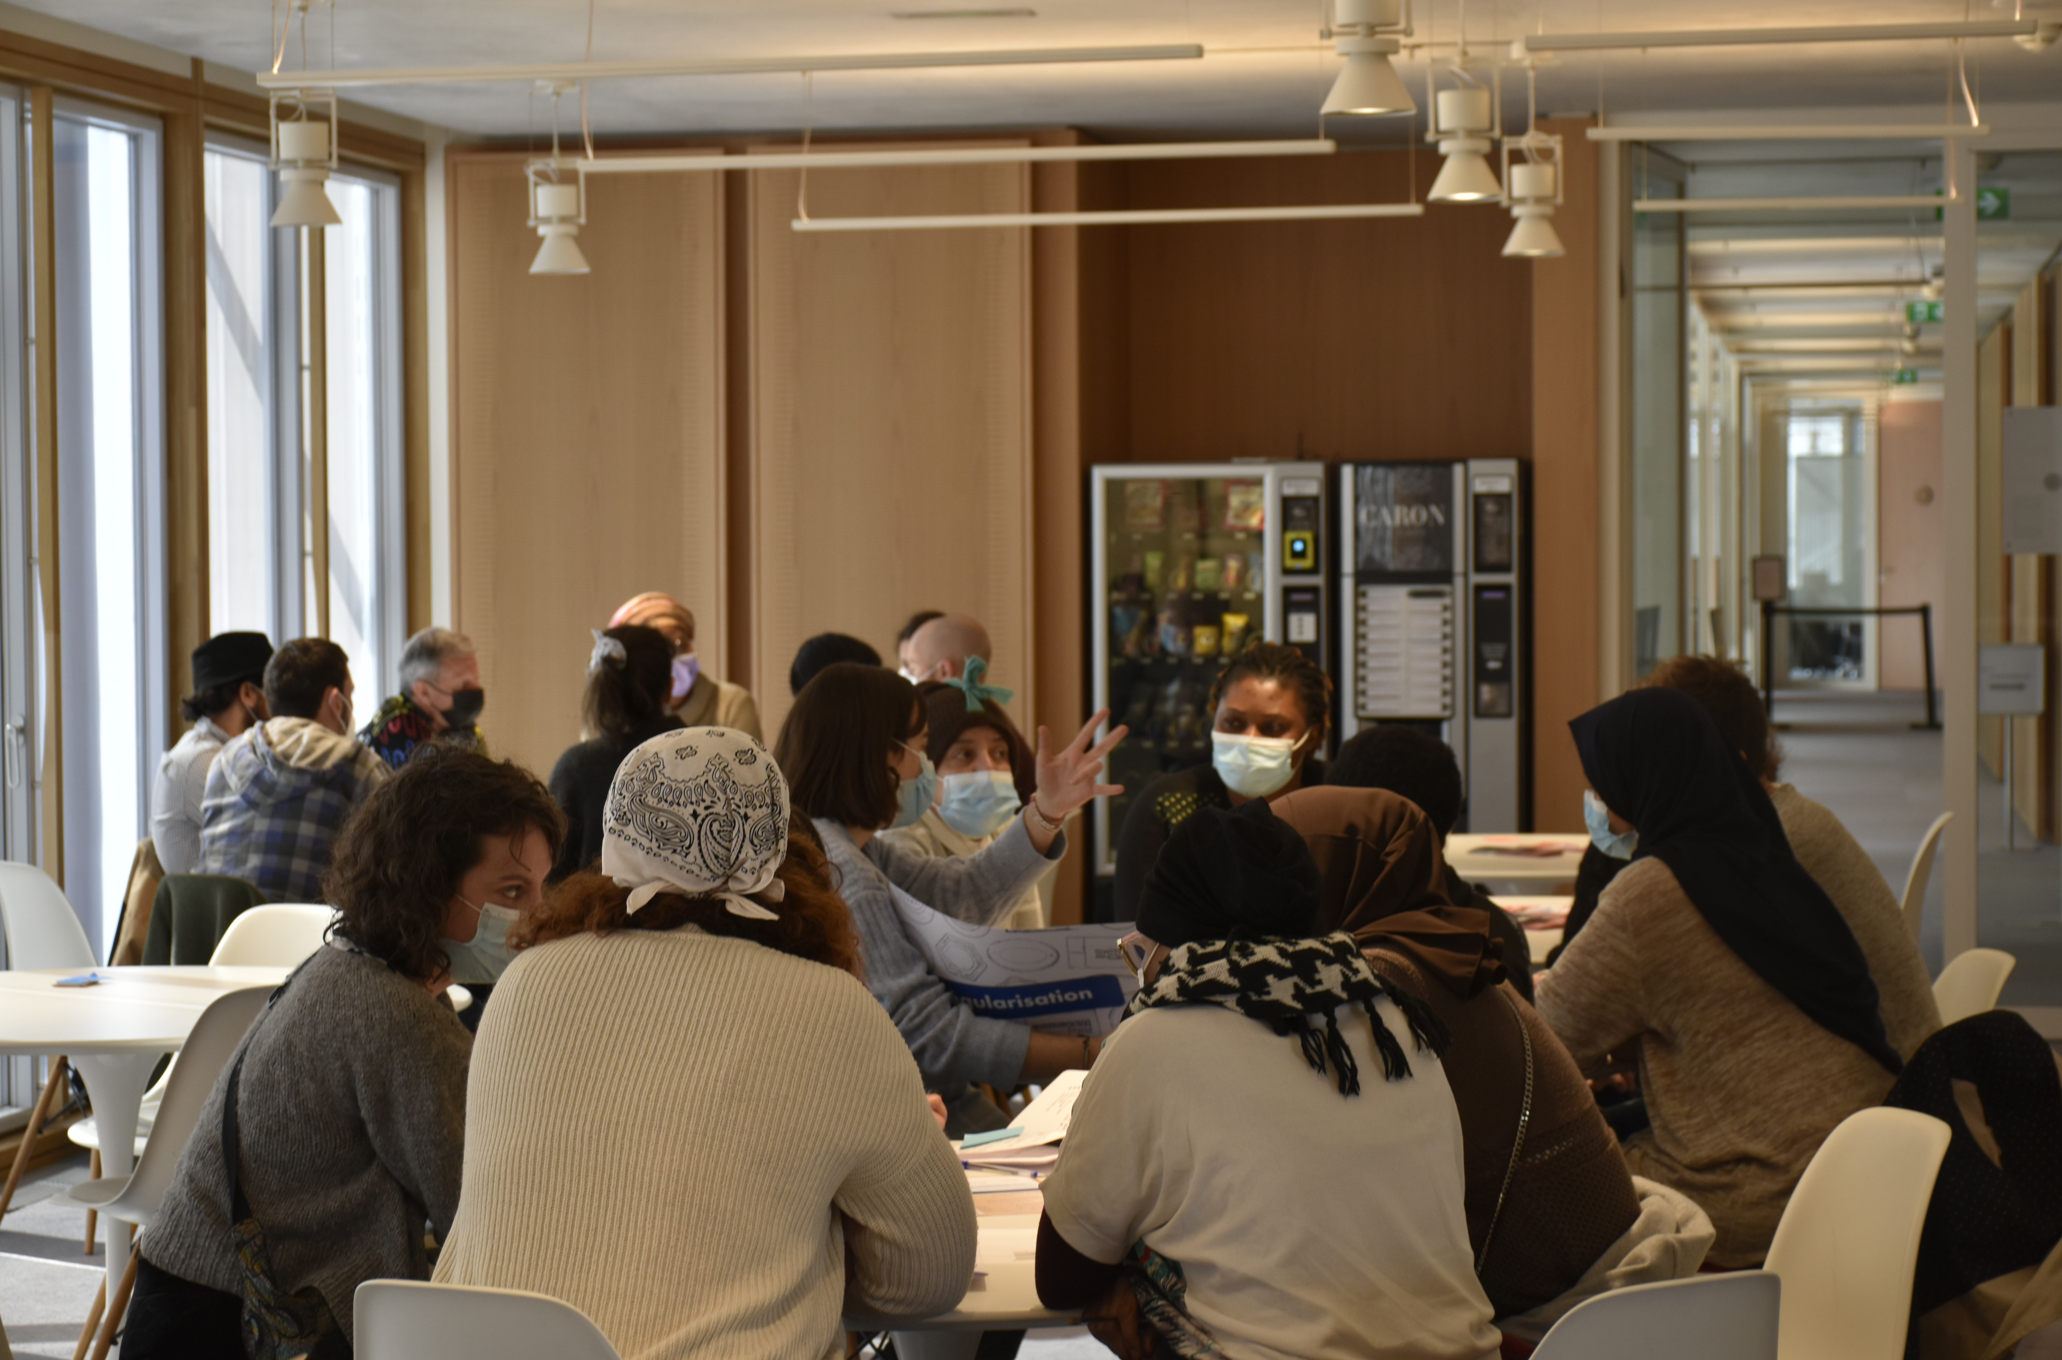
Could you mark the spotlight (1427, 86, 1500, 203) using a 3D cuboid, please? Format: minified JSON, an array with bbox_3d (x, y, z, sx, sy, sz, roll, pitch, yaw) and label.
[{"bbox_3d":[0.977,-1.204,9.700,0.167,0.245,0.167,0,2,11],"label":"spotlight"}]

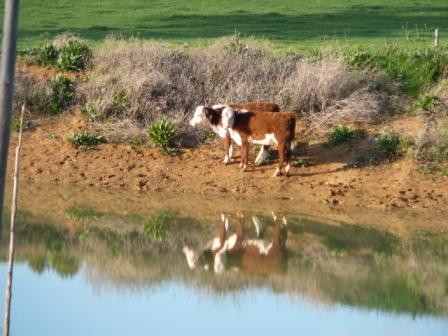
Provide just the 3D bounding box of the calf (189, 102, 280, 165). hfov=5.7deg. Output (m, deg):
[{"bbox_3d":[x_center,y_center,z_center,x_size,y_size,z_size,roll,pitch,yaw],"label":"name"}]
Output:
[{"bbox_3d":[0.181,-0.587,77.100,1.510,1.050,0.430,3,3,-2],"label":"calf"}]

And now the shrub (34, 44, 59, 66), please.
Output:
[{"bbox_3d":[-3.299,-2.091,84.200,0.450,0.380,0.430,3,3,0],"label":"shrub"}]

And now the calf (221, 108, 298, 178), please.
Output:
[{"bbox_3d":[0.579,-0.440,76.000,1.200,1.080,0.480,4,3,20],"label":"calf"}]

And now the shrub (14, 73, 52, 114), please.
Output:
[{"bbox_3d":[-3.424,-1.331,81.200,0.680,0.700,0.640,3,3,0],"label":"shrub"}]

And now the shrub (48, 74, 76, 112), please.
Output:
[{"bbox_3d":[-2.903,-1.328,81.300,0.460,0.650,0.460,3,3,0],"label":"shrub"}]

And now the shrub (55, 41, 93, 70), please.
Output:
[{"bbox_3d":[-2.784,-2.099,84.500,0.640,0.540,0.600,3,3,0],"label":"shrub"}]

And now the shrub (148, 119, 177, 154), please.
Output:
[{"bbox_3d":[-1.062,-0.542,78.500,0.470,0.580,0.470,3,3,0],"label":"shrub"}]

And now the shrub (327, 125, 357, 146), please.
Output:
[{"bbox_3d":[2.072,-0.572,79.700,0.500,0.360,0.460,3,3,0],"label":"shrub"}]

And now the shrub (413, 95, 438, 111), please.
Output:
[{"bbox_3d":[3.679,-1.190,82.900,0.430,0.280,0.400,3,3,0],"label":"shrub"}]

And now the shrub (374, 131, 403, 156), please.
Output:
[{"bbox_3d":[2.894,-0.428,79.200,0.480,0.430,0.460,3,3,0],"label":"shrub"}]

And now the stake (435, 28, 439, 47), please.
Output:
[{"bbox_3d":[4.136,-2.527,88.000,0.065,0.370,0.065,3,3,0],"label":"stake"}]

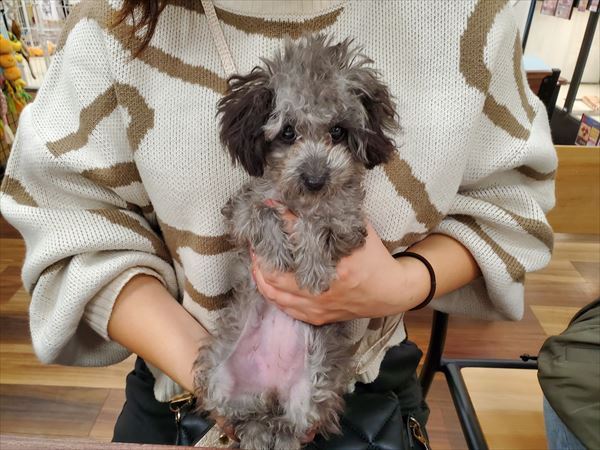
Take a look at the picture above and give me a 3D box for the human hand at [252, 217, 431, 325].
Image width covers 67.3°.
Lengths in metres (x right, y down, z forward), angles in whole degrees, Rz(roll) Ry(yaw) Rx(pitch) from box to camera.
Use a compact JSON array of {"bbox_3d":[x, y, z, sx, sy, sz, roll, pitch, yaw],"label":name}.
[{"bbox_3d":[0.041,0.042,0.450,0.170,0.112,0.090,-3,3,-6],"label":"human hand"}]

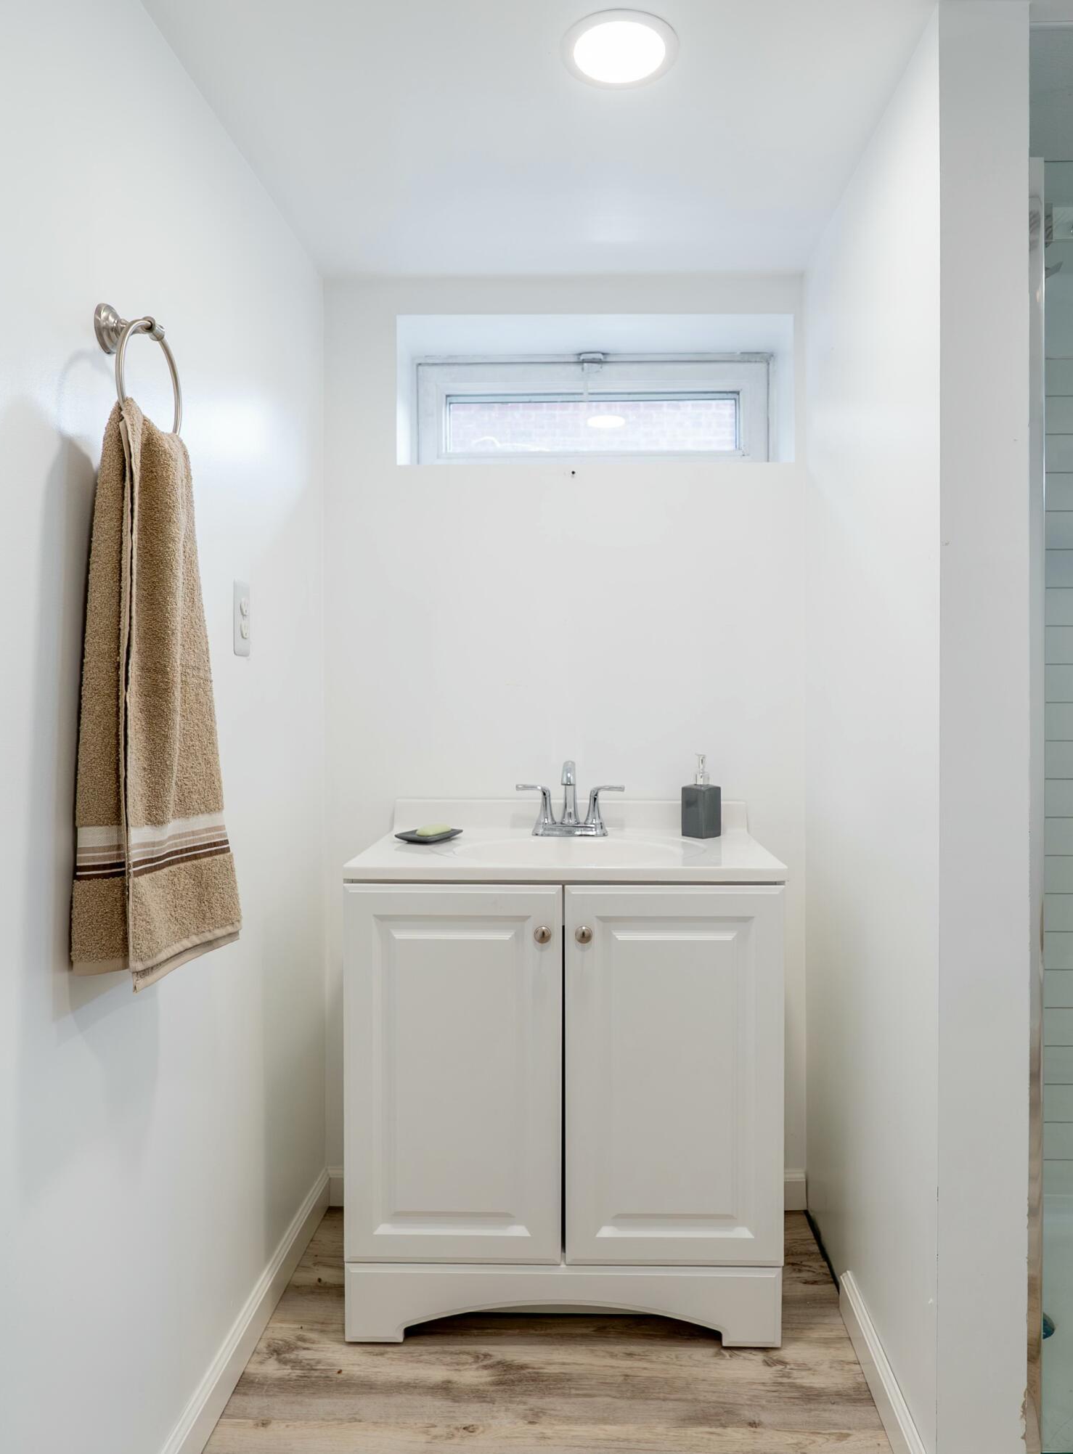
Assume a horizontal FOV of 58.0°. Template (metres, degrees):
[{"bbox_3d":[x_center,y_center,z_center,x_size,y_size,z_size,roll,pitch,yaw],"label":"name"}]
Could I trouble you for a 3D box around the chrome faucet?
[{"bbox_3d":[0.070,0.155,2.014,0.226,0.156,0.135,0,1,3],"label":"chrome faucet"}]

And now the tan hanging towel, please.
[{"bbox_3d":[-0.459,-0.042,1.183,0.095,0.645,0.265,0,1,3],"label":"tan hanging towel"}]

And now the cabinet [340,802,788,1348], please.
[{"bbox_3d":[0.058,0.620,1.912,0.775,0.903,0.475,0,1,3],"label":"cabinet"}]

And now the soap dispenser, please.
[{"bbox_3d":[0.350,0.147,2.044,0.060,0.175,0.062,1,1,37],"label":"soap dispenser"}]

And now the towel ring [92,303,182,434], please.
[{"bbox_3d":[-0.476,-0.405,1.150,0.078,0.190,0.175,0,1,3],"label":"towel ring"}]

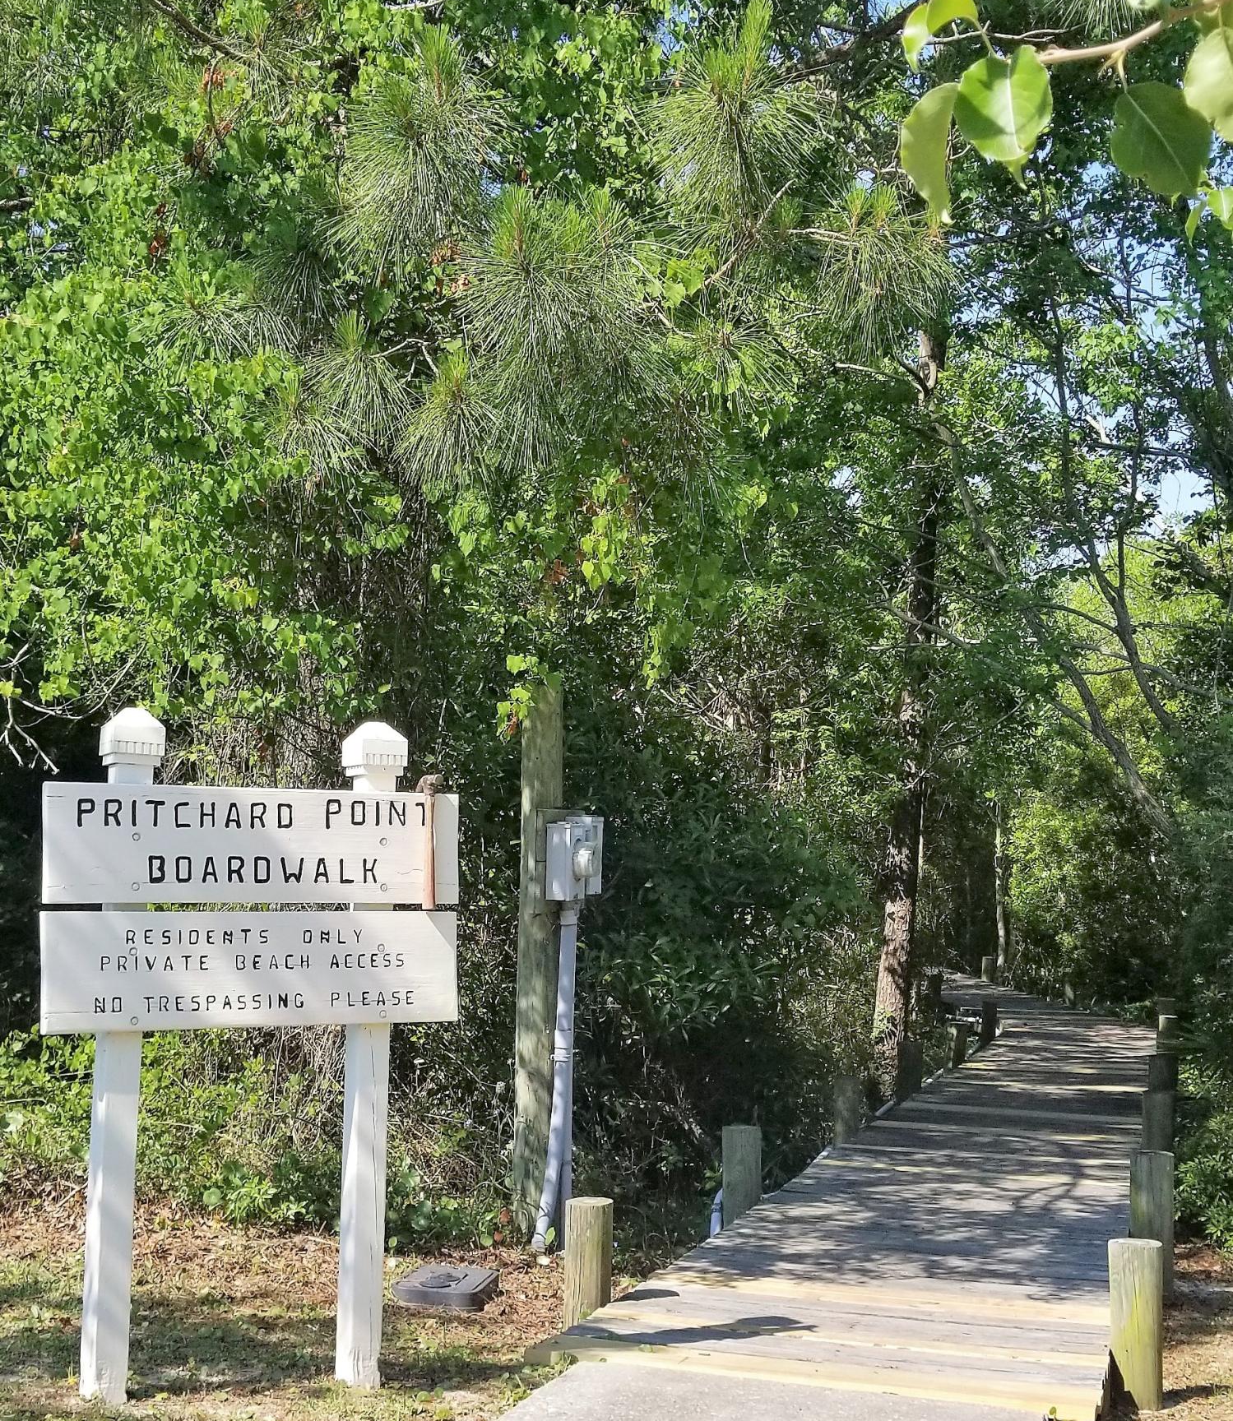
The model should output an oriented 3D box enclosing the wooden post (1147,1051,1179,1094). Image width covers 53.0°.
[{"bbox_3d":[2.722,1.928,6.141,0.127,0.430,0.127,-1,-5,25],"label":"wooden post"}]

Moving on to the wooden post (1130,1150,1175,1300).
[{"bbox_3d":[1.692,1.622,3.900,0.127,0.437,0.127,-1,-5,25],"label":"wooden post"}]

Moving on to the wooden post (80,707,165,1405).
[{"bbox_3d":[-1.296,0.873,3.207,0.132,1.748,0.132,4,-6,-31],"label":"wooden post"}]

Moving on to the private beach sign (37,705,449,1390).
[{"bbox_3d":[-0.981,0.918,3.329,1.074,1.806,0.155,3,-5,-22],"label":"private beach sign"}]

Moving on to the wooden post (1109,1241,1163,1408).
[{"bbox_3d":[1.301,1.536,3.090,0.127,0.387,0.127,-1,-5,25],"label":"wooden post"}]

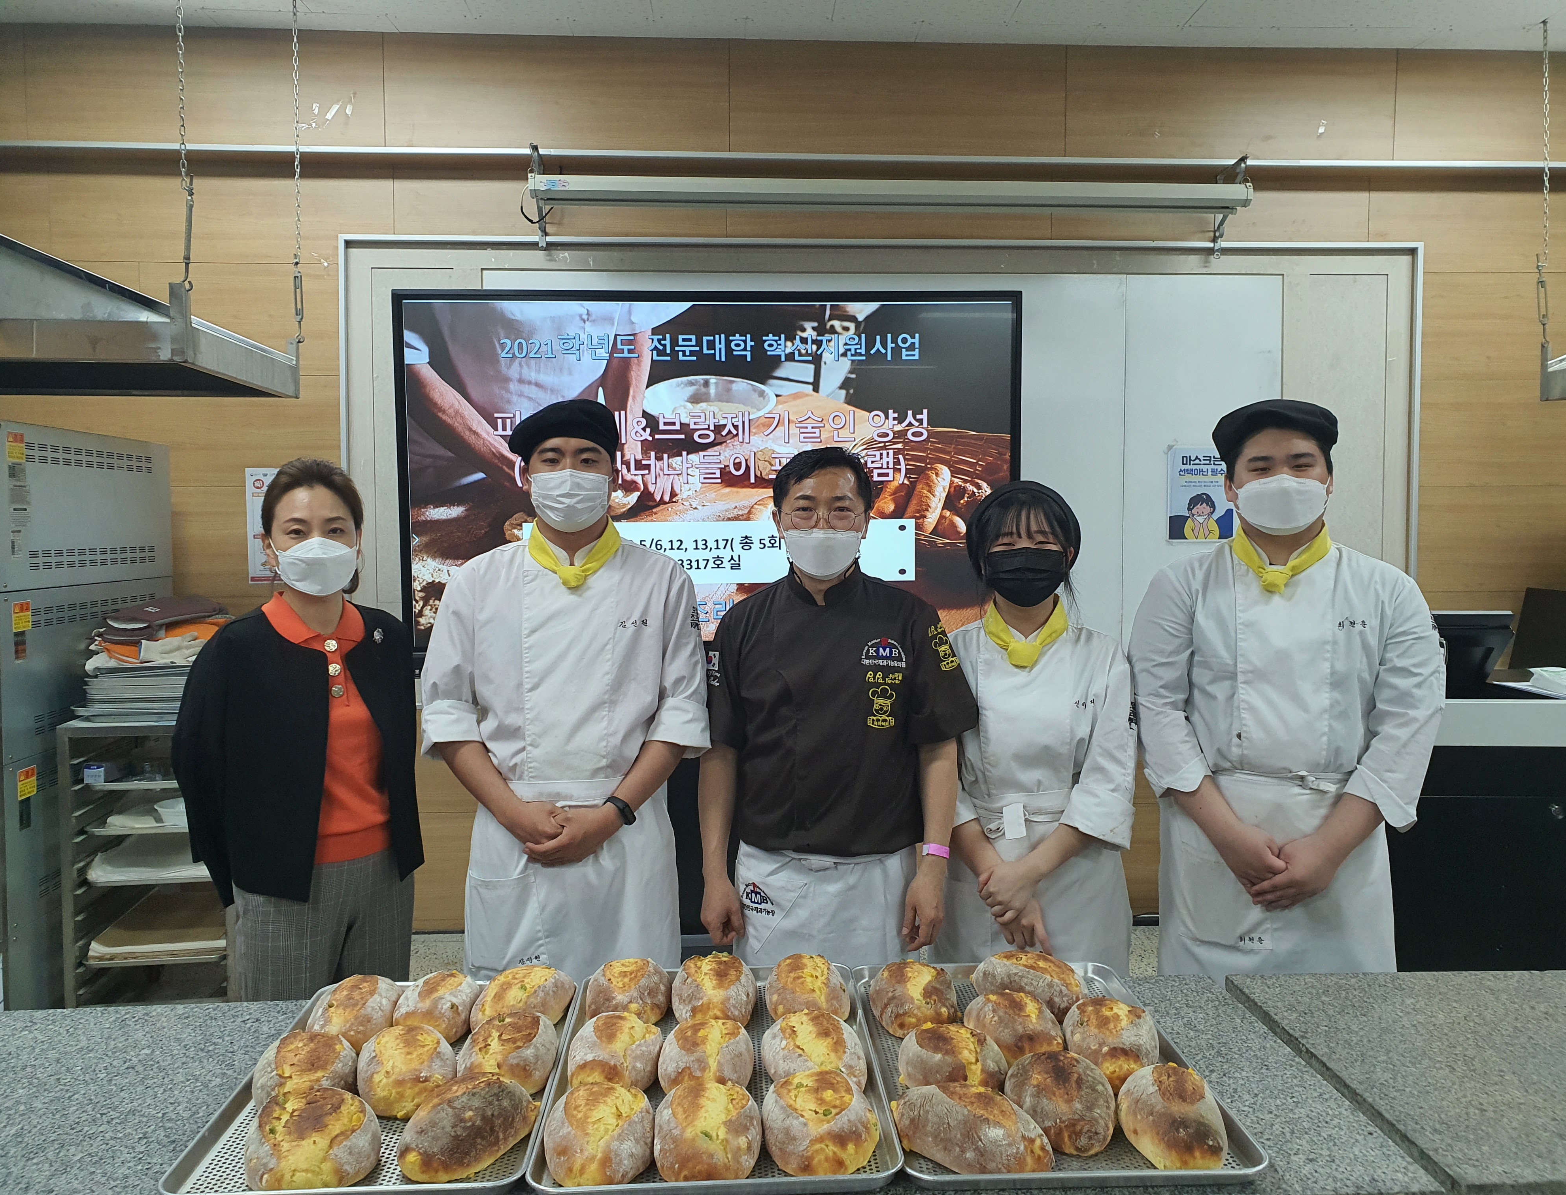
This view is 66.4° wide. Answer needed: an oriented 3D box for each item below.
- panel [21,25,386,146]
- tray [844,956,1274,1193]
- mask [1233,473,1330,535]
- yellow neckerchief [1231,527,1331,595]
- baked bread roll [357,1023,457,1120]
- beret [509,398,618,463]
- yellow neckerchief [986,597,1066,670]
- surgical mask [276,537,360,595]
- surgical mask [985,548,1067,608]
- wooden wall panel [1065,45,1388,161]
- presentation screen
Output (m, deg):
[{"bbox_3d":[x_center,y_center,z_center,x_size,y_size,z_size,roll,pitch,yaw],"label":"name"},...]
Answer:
[{"bbox_3d":[-1.980,-1.757,4.112,1.200,0.400,0.025,0,4,-3],"label":"panel"},{"bbox_3d":[0.320,0.608,1.574,0.400,0.026,0.600,-1,4,-2],"label":"tray"},{"bbox_3d":[0.808,-0.150,1.940,0.148,0.098,0.085,1,4,18],"label":"mask"},{"bbox_3d":[0.896,-0.070,2.150,0.170,0.125,0.155,1,4,18],"label":"yellow neckerchief"},{"bbox_3d":[-0.467,0.586,1.490,0.117,0.086,0.169,-1,4,-12],"label":"baked bread roll"},{"bbox_3d":[-0.391,-0.297,2.140,0.205,0.115,0.240,-1,4,-10],"label":"beret"},{"bbox_3d":[0.446,0.065,2.200,0.155,0.128,0.150,1,4,9],"label":"yellow neckerchief"},{"bbox_3d":[-0.763,-0.050,1.960,0.130,0.095,0.085,-2,4,-18],"label":"surgical mask"},{"bbox_3d":[0.418,-0.033,2.060,0.137,0.104,0.085,1,4,11],"label":"surgical mask"},{"bbox_3d":[1.606,-1.769,4.290,1.200,0.385,0.030,0,4,-3],"label":"wooden wall panel"},{"bbox_3d":[-0.221,-0.388,3.795,1.955,1.140,0.080,-1,4,-3],"label":"presentation screen"}]

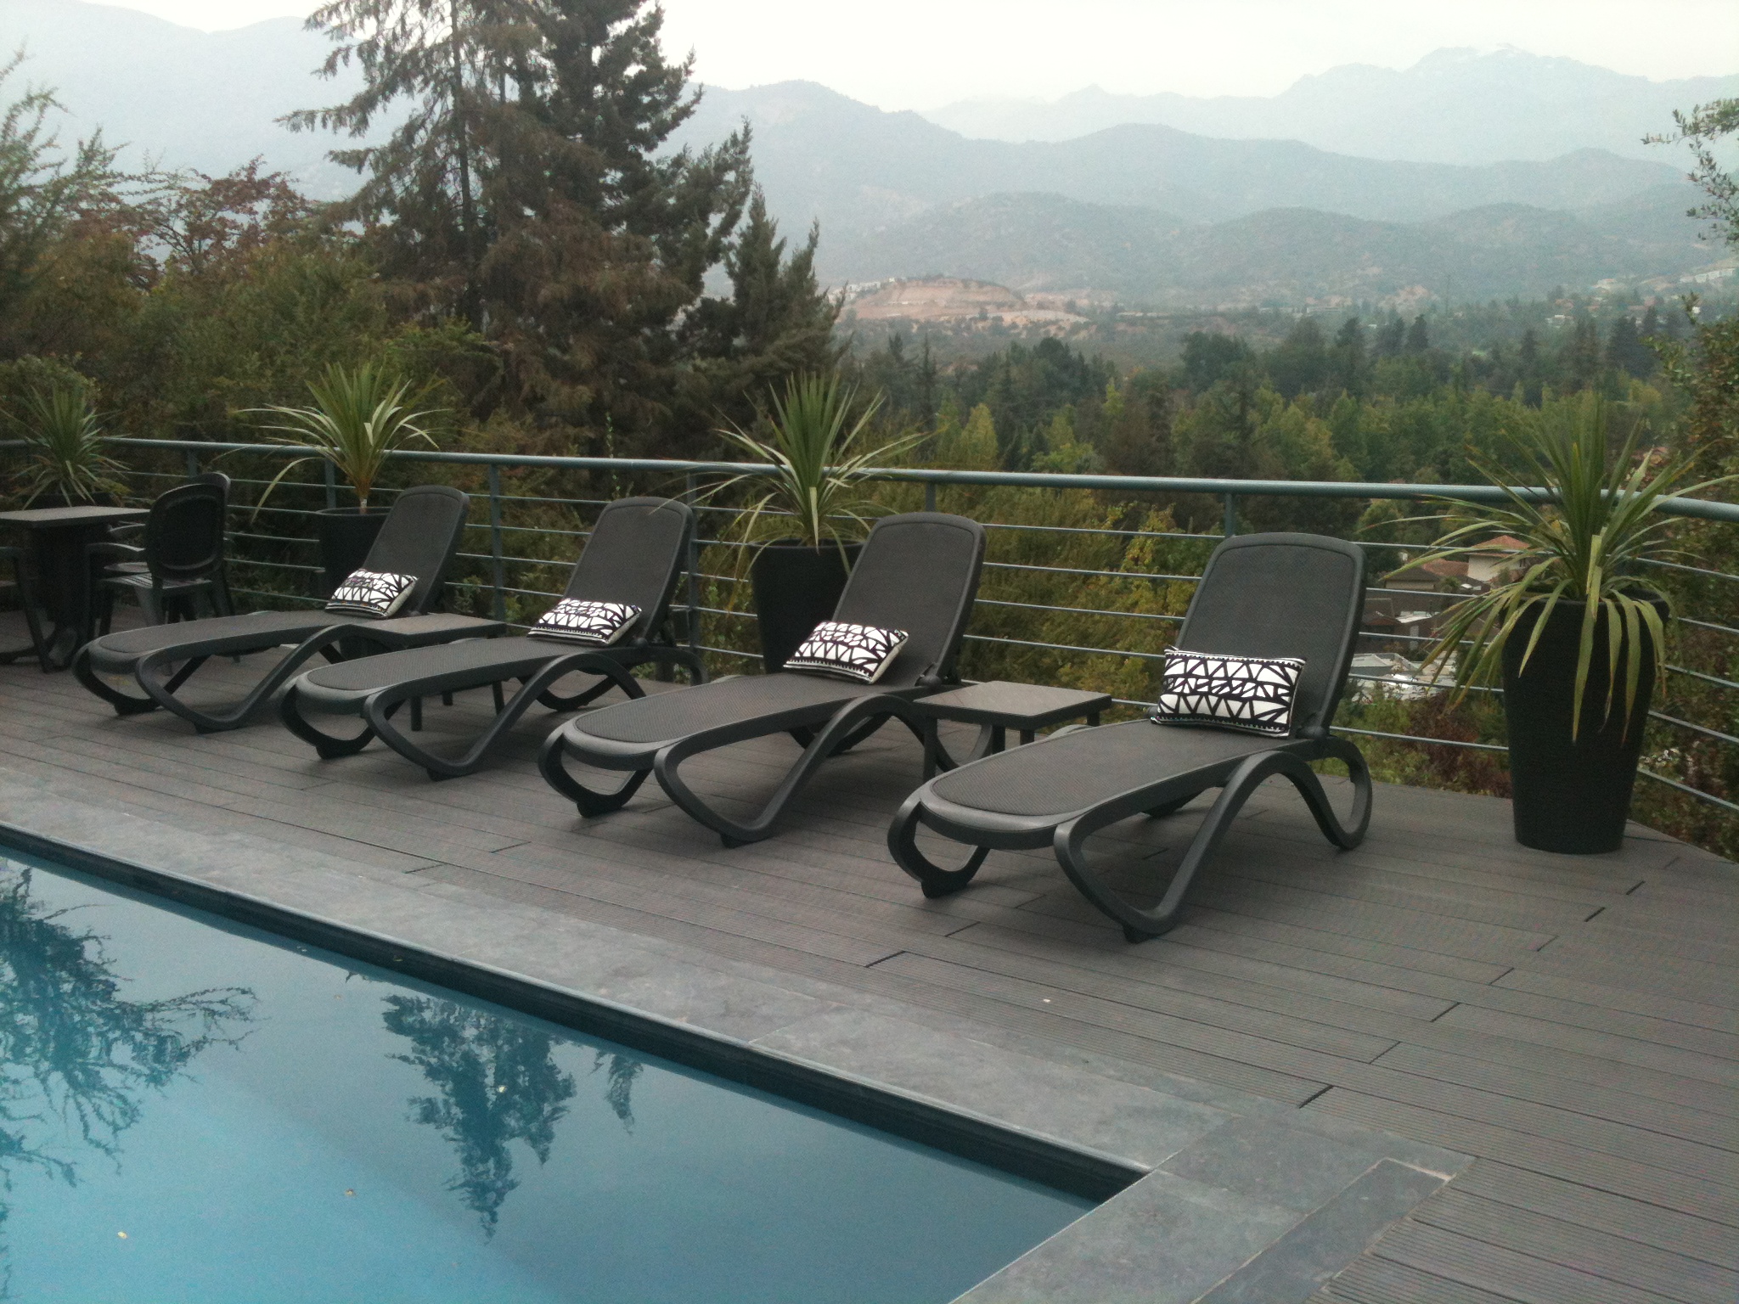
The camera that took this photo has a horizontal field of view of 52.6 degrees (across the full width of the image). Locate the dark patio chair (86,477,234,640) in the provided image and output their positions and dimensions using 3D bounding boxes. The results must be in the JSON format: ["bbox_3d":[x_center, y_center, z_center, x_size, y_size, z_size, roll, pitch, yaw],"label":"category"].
[{"bbox_3d":[-3.604,-0.393,8.955,0.560,0.910,0.530,6,12,33],"label":"dark patio chair"}]

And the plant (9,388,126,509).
[{"bbox_3d":[-4.502,-1.162,9.893,0.660,0.663,0.660,-1,10,0],"label":"plant"}]

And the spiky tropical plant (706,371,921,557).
[{"bbox_3d":[-0.224,-0.755,7.083,0.870,0.733,0.850,-1,10,0],"label":"spiky tropical plant"}]

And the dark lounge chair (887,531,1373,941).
[{"bbox_3d":[0.794,0.191,5.126,0.700,0.960,1.690,8,13,40],"label":"dark lounge chair"}]

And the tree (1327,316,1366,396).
[{"bbox_3d":[85.260,-52.953,314.367,7.600,15.200,7.600,-1,10,0],"label":"tree"}]

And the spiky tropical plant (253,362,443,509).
[{"bbox_3d":[-2.670,-1.097,8.953,0.960,0.743,0.900,-1,10,0],"label":"spiky tropical plant"}]

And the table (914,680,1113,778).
[{"bbox_3d":[0.476,0.354,5.855,0.455,0.400,0.455,8,13,40],"label":"table"}]

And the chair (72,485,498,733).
[{"bbox_3d":[-2.650,-0.226,7.856,0.700,0.930,1.700,7,12,39],"label":"chair"}]

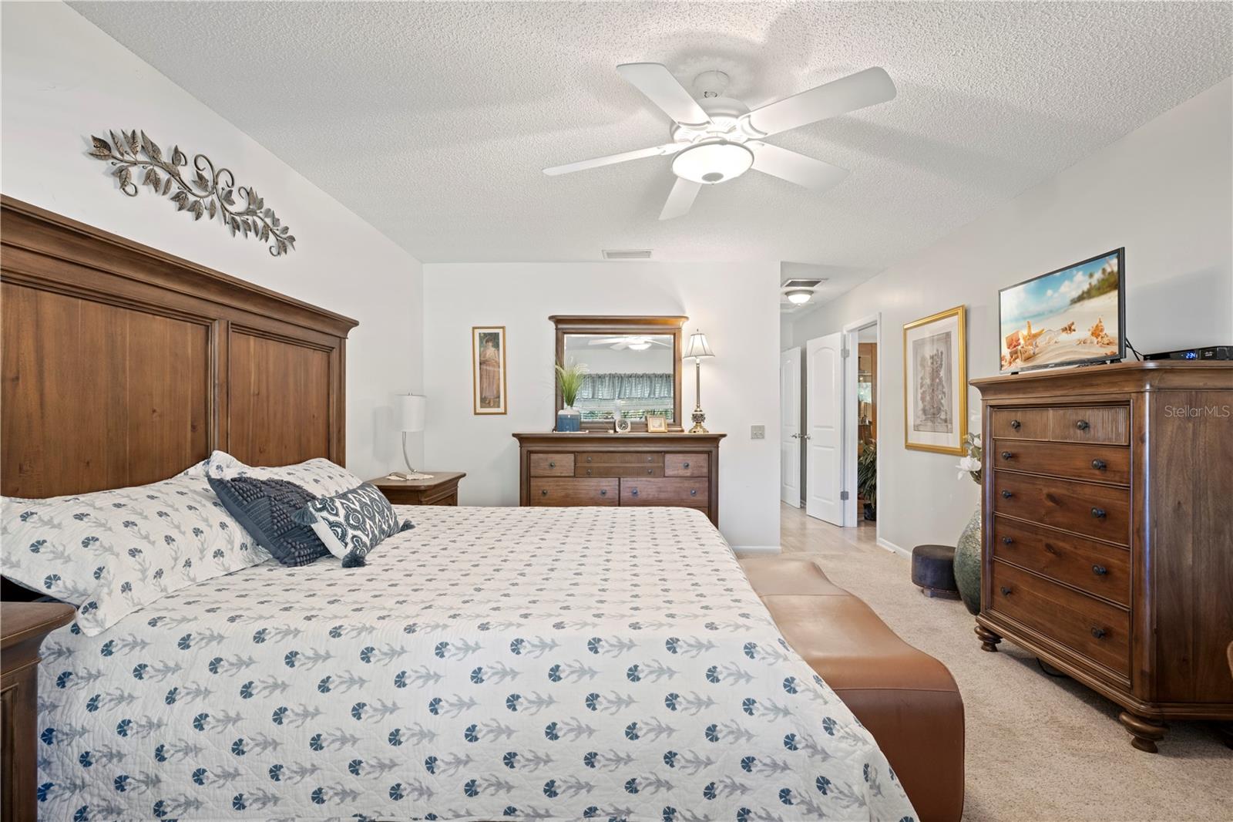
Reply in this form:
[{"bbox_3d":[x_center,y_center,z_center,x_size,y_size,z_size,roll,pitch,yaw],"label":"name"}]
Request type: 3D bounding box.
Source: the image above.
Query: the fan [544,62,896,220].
[{"bbox_3d":[0.373,-1.065,2.228,1.300,0.390,1.300,0,0,0],"label":"fan"}]

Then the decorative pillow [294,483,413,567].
[{"bbox_3d":[-0.995,0.415,2.270,0.140,0.280,0.510,-32,0,0],"label":"decorative pillow"}]

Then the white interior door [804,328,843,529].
[{"bbox_3d":[2.295,0.193,6.410,0.040,2.020,0.715,0,0,-12],"label":"white interior door"}]

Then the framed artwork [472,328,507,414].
[{"bbox_3d":[-1.076,-0.340,4.945,0.284,0.750,0.030,-1,0,1],"label":"framed artwork"}]

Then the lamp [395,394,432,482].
[{"bbox_3d":[-1.400,0.168,4.020,0.230,0.576,0.230,0,0,0],"label":"lamp"}]

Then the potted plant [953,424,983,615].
[{"bbox_3d":[2.210,0.600,3.500,0.370,1.220,0.370,0,0,0],"label":"potted plant"}]

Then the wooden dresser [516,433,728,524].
[{"bbox_3d":[0.031,0.688,4.685,1.630,1.030,0.480,0,0,1],"label":"wooden dresser"}]

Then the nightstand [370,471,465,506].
[{"bbox_3d":[-1.370,0.833,3.910,0.488,0.754,0.735,0,0,0],"label":"nightstand"}]

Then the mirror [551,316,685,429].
[{"bbox_3d":[0.020,-0.302,4.850,1.117,0.963,0.090,0,0,0],"label":"mirror"}]

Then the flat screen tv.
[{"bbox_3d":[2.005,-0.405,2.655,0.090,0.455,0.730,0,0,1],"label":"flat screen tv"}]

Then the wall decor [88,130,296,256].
[{"bbox_3d":[-1.615,-0.861,2.360,0.050,0.285,1.140,0,0,0],"label":"wall decor"}]

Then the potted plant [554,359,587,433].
[{"bbox_3d":[-0.366,-0.122,4.660,0.260,0.588,0.220,0,0,0],"label":"potted plant"}]

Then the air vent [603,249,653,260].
[{"bbox_3d":[0.094,-1.252,4.695,0.400,0.020,0.260,0,0,1],"label":"air vent"}]

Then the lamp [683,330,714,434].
[{"bbox_3d":[0.663,-0.240,4.700,0.260,0.833,0.260,0,0,0],"label":"lamp"}]

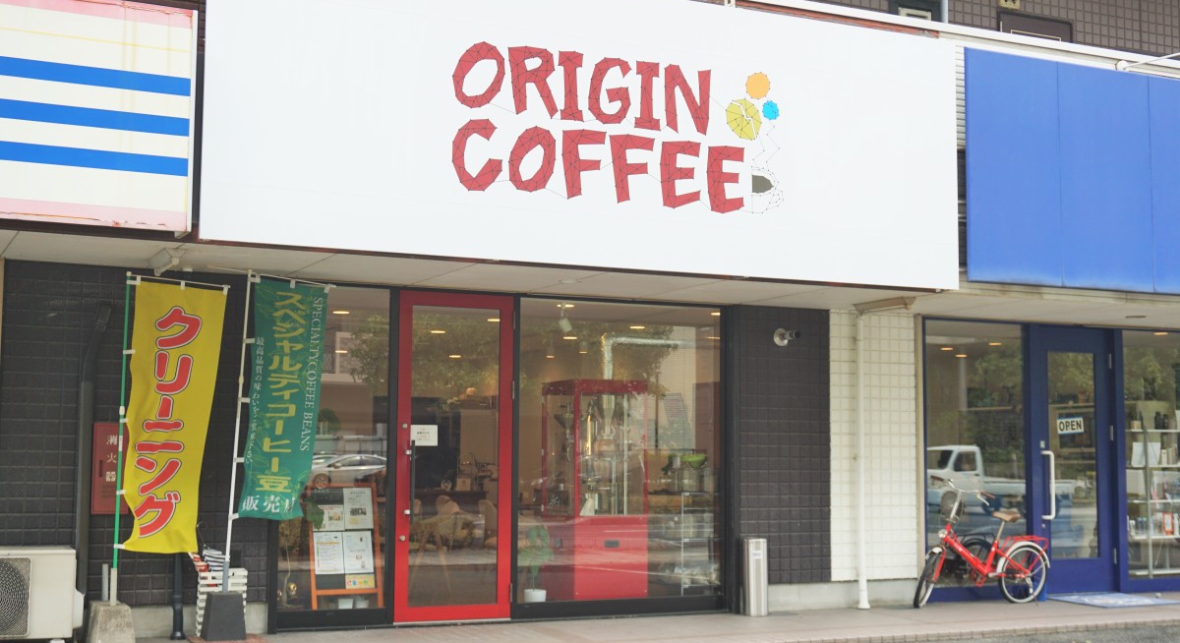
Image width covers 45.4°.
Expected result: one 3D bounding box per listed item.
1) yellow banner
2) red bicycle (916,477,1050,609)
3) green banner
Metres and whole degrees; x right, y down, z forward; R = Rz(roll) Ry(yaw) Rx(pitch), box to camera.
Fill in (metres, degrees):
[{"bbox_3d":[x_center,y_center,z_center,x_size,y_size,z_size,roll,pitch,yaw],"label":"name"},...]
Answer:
[{"bbox_3d":[-2.738,0.624,9.213,0.587,1.770,0.120,6,-7,-24],"label":"yellow banner"},{"bbox_3d":[3.315,1.830,11.807,1.450,1.080,0.520,3,-6,-24],"label":"red bicycle"},{"bbox_3d":[-2.094,0.535,9.588,0.502,1.618,0.100,6,-7,-24],"label":"green banner"}]

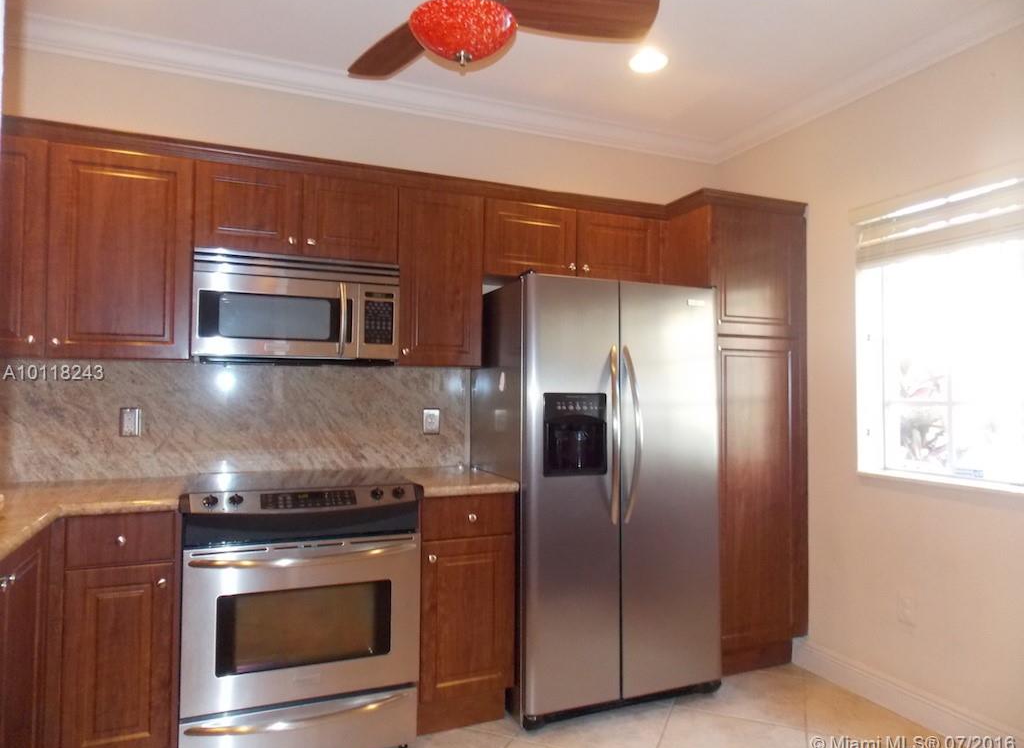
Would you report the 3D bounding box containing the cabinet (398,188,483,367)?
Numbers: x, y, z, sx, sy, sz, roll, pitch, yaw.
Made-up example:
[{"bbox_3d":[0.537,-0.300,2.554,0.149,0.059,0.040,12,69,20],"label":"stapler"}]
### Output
[{"bbox_3d":[-0.357,-0.394,3.012,0.367,0.741,0.352,1,-2,-23],"label":"cabinet"}]

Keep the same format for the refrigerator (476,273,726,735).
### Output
[{"bbox_3d":[0.324,0.486,3.016,0.897,1.735,0.770,1,-2,-23],"label":"refrigerator"}]

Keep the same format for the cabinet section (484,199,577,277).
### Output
[{"bbox_3d":[0.026,-0.599,3.183,0.454,0.315,0.324,1,-2,-23],"label":"cabinet section"}]

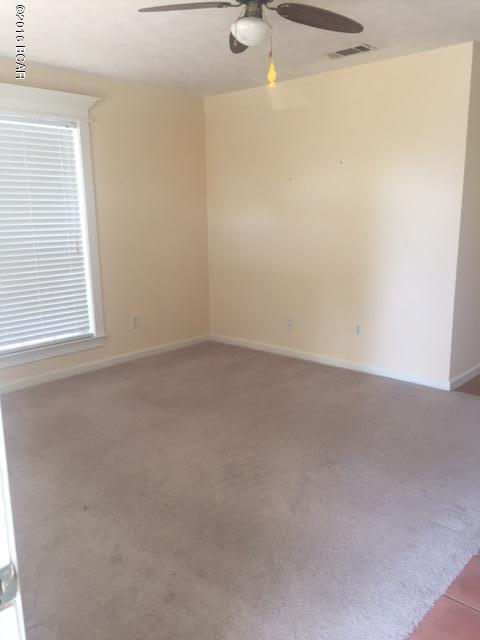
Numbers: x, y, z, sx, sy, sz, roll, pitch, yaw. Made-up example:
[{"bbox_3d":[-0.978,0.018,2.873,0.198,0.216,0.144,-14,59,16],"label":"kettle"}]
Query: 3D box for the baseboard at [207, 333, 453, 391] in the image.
[{"bbox_3d":[0.633,0.342,4.887,2.551,0.072,0.018,10,15,41],"label":"baseboard"}]

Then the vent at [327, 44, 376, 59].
[{"bbox_3d":[0.779,-1.877,3.772,0.370,0.020,0.140,10,15,41],"label":"vent"}]

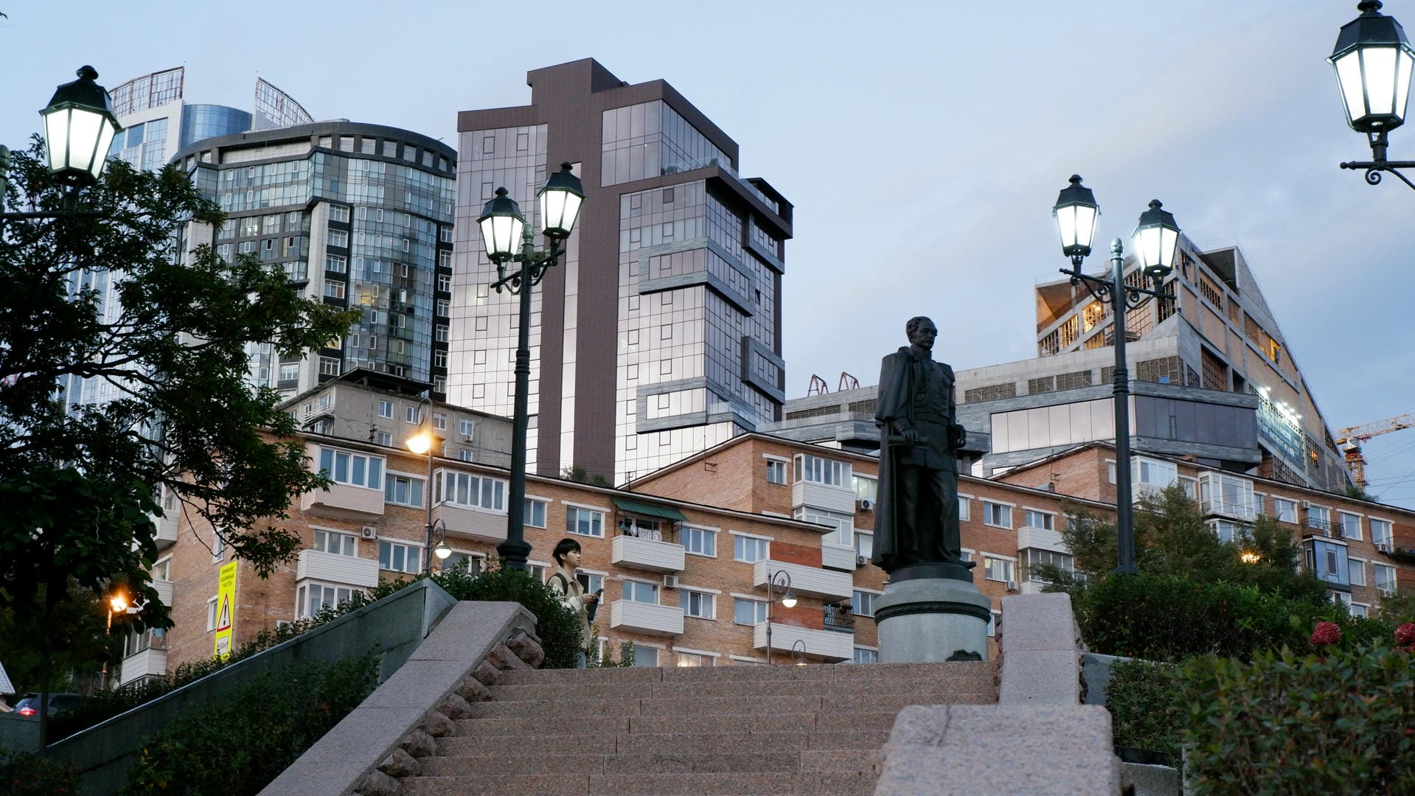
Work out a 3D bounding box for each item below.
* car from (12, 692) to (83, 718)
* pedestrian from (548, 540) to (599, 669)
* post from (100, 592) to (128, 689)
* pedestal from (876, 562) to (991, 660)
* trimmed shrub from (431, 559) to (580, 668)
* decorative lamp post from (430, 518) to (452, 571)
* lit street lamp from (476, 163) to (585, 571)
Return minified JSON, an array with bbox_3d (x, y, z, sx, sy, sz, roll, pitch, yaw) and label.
[{"bbox_3d":[-19.699,10.459,68.677,4.500,1.600,1.800,8,-19,-24],"label":"car"},{"bbox_3d":[-1.131,1.997,17.726,0.450,1.720,0.480,-4,-18,16],"label":"pedestrian"},{"bbox_3d":[-23.114,11.386,82.152,0.950,8.000,0.500,10,-19,-29],"label":"post"},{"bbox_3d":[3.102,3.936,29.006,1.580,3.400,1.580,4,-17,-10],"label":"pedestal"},{"bbox_3d":[-1.529,1.811,16.156,1.080,1.200,1.100,-2,-17,9],"label":"trimmed shrub"},{"bbox_3d":[-6.955,5.387,54.663,0.750,4.714,0.450,10,-19,-29],"label":"decorative lamp post"},{"bbox_3d":[-1.553,0.291,17.687,0.400,4.600,1.120,16,-23,-41],"label":"lit street lamp"}]

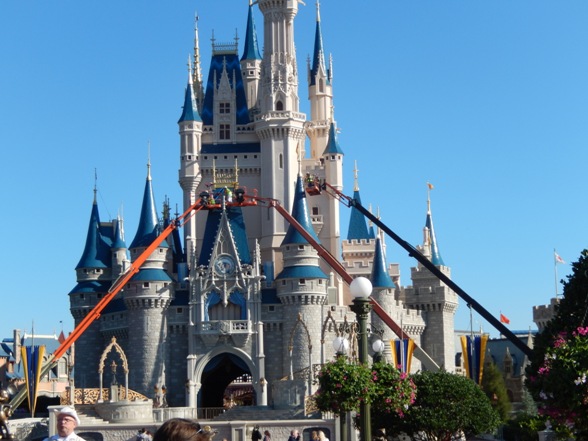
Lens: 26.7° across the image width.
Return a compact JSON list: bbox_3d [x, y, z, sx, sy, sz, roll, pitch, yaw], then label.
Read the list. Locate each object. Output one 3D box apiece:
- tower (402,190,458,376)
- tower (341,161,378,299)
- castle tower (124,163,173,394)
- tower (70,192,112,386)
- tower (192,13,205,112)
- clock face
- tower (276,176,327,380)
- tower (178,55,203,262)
[{"bbox_3d":[13.100,5.883,119.000,3.551,18.426,3.551,-6,-11,30],"label":"tower"},{"bbox_3d":[6.550,1.088,124.000,3.300,13.865,3.300,-3,-10,14],"label":"tower"},{"bbox_3d":[-12.907,5.029,110.000,4.347,20.967,4.347,-1,-9,-1],"label":"castle tower"},{"bbox_3d":[-19.127,6.485,118.000,4.187,19.401,4.187,-1,-9,-1],"label":"tower"},{"bbox_3d":[-9.319,-15.304,121.000,1.269,9.999,1.269,-1,-9,-1],"label":"tower"},{"bbox_3d":[-5.911,3.882,107.000,1.855,1.855,0.350,-1,-9,-1],"label":"clock face"},{"bbox_3d":[0.665,5.367,110.000,4.435,19.085,4.435,-1,-9,-1],"label":"tower"},{"bbox_3d":[-9.599,-5.784,115.000,2.226,19.143,2.226,-1,-9,-1],"label":"tower"}]

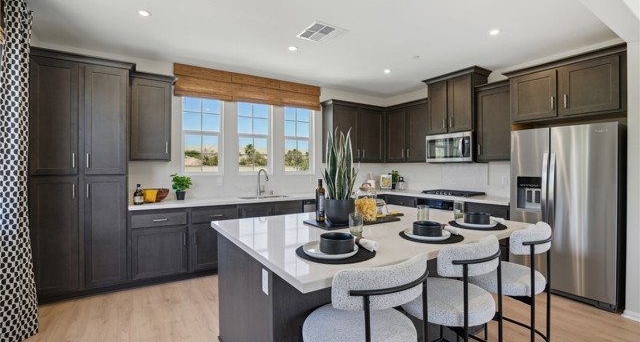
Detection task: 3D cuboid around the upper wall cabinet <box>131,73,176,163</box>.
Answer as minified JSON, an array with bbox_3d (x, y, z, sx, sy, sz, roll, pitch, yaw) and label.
[{"bbox_3d":[-2.085,-0.632,3.512,0.440,1.020,0.370,0,0,-33],"label":"upper wall cabinet"}]

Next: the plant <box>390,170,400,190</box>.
[{"bbox_3d":[1.468,0.189,5.611,0.220,0.371,0.220,0,0,-33],"label":"plant"}]

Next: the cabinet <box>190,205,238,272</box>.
[{"bbox_3d":[-1.488,0.867,3.856,0.593,0.881,0.639,0,1,-32],"label":"cabinet"}]

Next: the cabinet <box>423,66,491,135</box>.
[{"bbox_3d":[2.110,-1.013,4.409,0.442,0.875,0.860,0,1,-32],"label":"cabinet"}]

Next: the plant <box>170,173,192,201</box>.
[{"bbox_3d":[-1.810,0.204,3.717,0.250,0.358,0.250,0,0,-33],"label":"plant"}]

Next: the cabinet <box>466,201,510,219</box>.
[{"bbox_3d":[2.417,0.862,3.907,0.600,0.880,0.580,0,0,-33],"label":"cabinet"}]

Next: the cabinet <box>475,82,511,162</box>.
[{"bbox_3d":[2.531,-0.643,3.928,0.380,1.030,0.530,0,0,-33],"label":"cabinet"}]

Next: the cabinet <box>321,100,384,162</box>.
[{"bbox_3d":[0.670,-0.675,5.336,1.265,1.056,0.369,0,1,-32],"label":"cabinet"}]

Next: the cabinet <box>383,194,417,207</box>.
[{"bbox_3d":[1.645,0.852,5.087,0.600,0.880,0.660,0,0,-33],"label":"cabinet"}]

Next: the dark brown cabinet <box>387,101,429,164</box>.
[{"bbox_3d":[1.671,-0.672,5.193,0.367,1.051,1.020,0,1,-32],"label":"dark brown cabinet"}]

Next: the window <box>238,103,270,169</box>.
[{"bbox_3d":[-1.040,-0.548,4.538,0.565,1.190,0.080,0,1,-32],"label":"window"}]

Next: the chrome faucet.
[{"bbox_3d":[-0.857,0.178,4.209,0.115,0.406,0.240,0,0,-33],"label":"chrome faucet"}]

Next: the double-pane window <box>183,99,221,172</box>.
[{"bbox_3d":[-1.701,-0.544,4.129,0.558,1.190,0.080,0,1,-32],"label":"double-pane window"}]

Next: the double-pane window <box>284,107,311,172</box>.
[{"bbox_3d":[-0.372,-0.539,4.903,0.590,1.180,0.080,0,0,-33],"label":"double-pane window"}]

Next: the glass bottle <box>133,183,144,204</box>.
[{"bbox_3d":[-2.135,0.277,3.355,0.097,0.233,0.097,0,1,-32],"label":"glass bottle"}]

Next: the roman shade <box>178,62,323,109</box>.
[{"bbox_3d":[-0.966,-1.234,4.402,2.320,0.435,0.100,0,0,-33],"label":"roman shade"}]

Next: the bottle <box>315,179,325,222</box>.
[{"bbox_3d":[-0.004,0.227,2.212,0.060,0.325,0.060,0,1,-32],"label":"bottle"}]

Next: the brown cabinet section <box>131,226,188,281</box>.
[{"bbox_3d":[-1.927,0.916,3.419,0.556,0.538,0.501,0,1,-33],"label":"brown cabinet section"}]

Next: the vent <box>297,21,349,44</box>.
[{"bbox_3d":[0.028,-1.512,3.146,0.420,0.030,0.425,0,0,-33],"label":"vent"}]

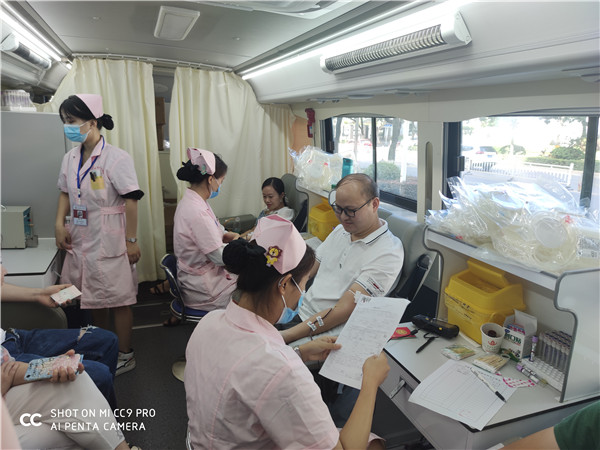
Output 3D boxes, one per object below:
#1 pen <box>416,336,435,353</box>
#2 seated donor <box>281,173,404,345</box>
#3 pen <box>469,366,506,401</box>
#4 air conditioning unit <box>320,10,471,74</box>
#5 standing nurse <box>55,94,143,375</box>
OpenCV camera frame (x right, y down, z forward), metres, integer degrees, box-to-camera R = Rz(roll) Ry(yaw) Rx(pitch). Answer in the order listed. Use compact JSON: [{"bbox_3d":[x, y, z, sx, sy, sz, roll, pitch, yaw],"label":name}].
[{"bbox_3d":[0.442,0.420,1.457,0.011,0.011,0.149,14,17,38],"label":"pen"},{"bbox_3d":[0.054,0.493,1.650,0.530,1.280,0.820,13,16,36],"label":"seated donor"},{"bbox_3d":[0.561,0.476,1.244,0.011,0.011,0.172,1,13,-11],"label":"pen"},{"bbox_3d":[0.302,-0.670,1.621,0.055,0.097,0.913,-42,25,-7],"label":"air conditioning unit"},{"bbox_3d":[-1.113,0.107,2.316,0.490,1.600,0.330,11,15,31],"label":"standing nurse"}]

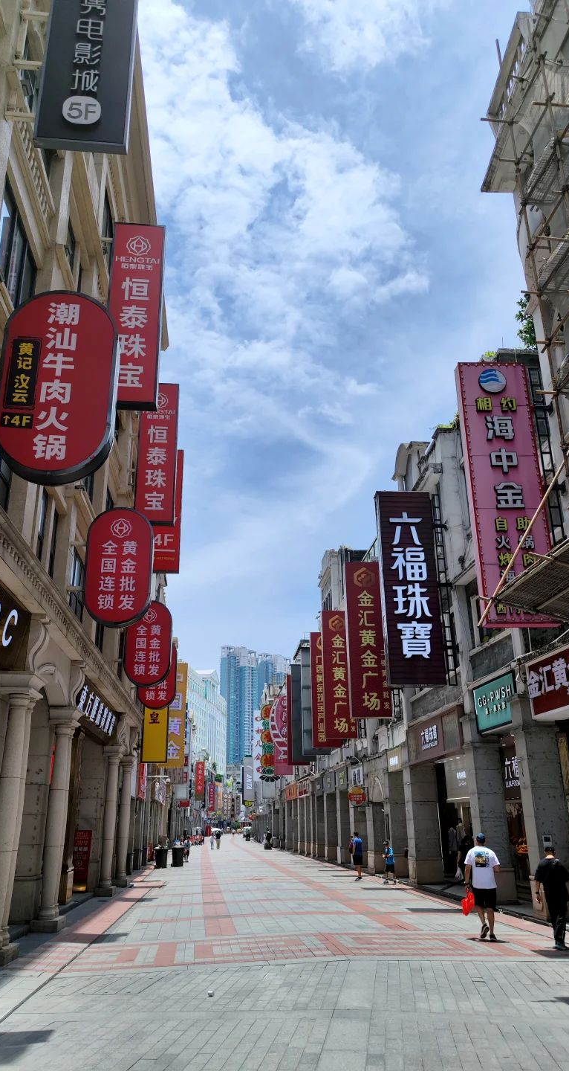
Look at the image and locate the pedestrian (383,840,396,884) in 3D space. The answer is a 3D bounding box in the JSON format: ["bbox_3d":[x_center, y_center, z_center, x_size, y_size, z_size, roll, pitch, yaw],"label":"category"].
[{"bbox_3d":[3.762,11.793,26.892,0.477,1.416,0.436,10,-24,-26],"label":"pedestrian"}]

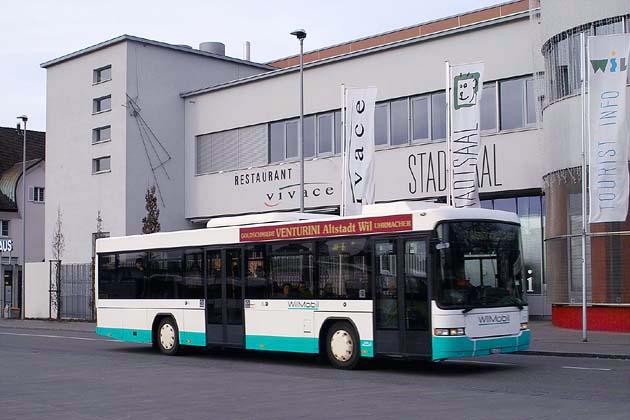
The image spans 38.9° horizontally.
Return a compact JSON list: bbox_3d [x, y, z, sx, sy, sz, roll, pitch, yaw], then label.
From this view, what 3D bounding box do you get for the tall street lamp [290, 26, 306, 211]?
[{"bbox_3d":[-0.506,-1.118,31.746,0.600,10.861,0.350,4,-7,-37],"label":"tall street lamp"}]

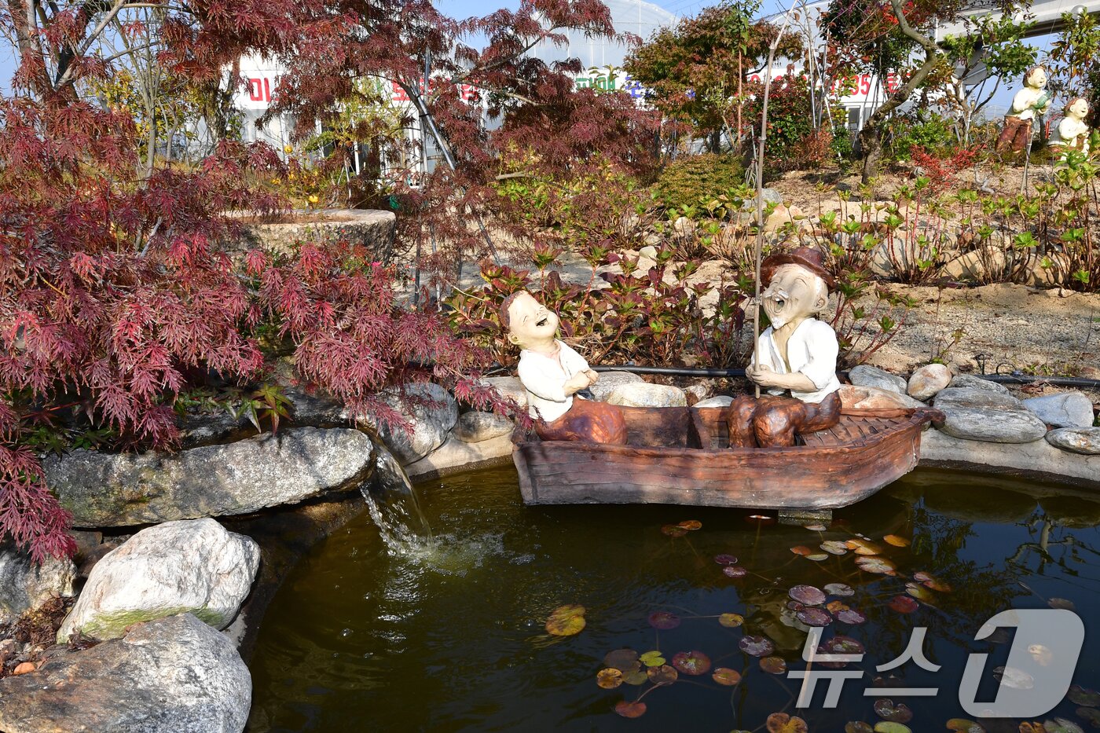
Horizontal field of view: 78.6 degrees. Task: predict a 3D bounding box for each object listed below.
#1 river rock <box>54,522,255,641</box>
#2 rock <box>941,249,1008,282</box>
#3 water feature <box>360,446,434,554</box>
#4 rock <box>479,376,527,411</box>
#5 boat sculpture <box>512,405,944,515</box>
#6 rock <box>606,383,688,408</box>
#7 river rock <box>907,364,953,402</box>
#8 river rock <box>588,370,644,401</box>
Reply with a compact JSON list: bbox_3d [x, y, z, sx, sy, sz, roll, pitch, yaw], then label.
[{"bbox_3d":[-1.095,0.607,1.897,0.526,0.341,0.368,-2,15,0],"label":"river rock"},{"bbox_3d":[3.159,-0.741,5.000,0.449,0.278,0.292,-2,15,0],"label":"rock"},{"bbox_3d":[-0.551,0.479,2.415,0.207,0.253,0.184,11,18,39],"label":"water feature"},{"bbox_3d":[-0.215,0.152,3.393,0.310,0.161,0.253,-1,14,0],"label":"rock"},{"bbox_3d":[0.720,0.336,2.809,1.734,0.381,0.500,0,15,5],"label":"boat sculpture"},{"bbox_3d":[0.480,0.177,3.341,0.408,0.185,0.245,-2,15,0],"label":"rock"},{"bbox_3d":[1.921,0.081,3.398,0.206,0.189,0.164,-2,15,0],"label":"river rock"},{"bbox_3d":[0.302,0.115,3.450,0.368,0.161,0.253,-1,14,0],"label":"river rock"}]

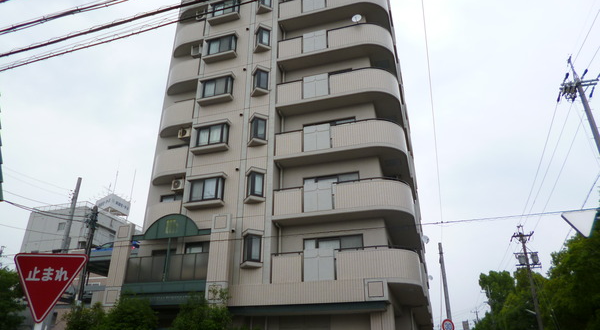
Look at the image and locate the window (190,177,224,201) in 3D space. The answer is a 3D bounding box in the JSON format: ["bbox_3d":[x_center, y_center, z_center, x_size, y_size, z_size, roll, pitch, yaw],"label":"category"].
[{"bbox_3d":[-4.300,1.202,19.334,1.496,1.092,0.364,-8,-27,15],"label":"window"}]

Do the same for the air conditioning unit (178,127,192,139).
[{"bbox_3d":[-6.010,-1.645,22.057,0.788,0.546,0.283,-8,-27,15],"label":"air conditioning unit"}]

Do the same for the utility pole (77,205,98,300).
[{"bbox_3d":[-9.620,5.771,17.596,0.420,8.669,0.420,-8,-28,16],"label":"utility pole"}]

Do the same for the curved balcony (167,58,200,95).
[{"bbox_3d":[-6.519,-4.942,23.728,2.400,1.420,1.070,-8,-27,15],"label":"curved balcony"}]

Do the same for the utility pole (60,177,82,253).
[{"bbox_3d":[-13.491,6.210,22.984,0.340,12.007,0.340,-8,-27,15],"label":"utility pole"}]

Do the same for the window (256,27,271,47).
[{"bbox_3d":[-1.927,-6.546,21.495,0.784,1.059,0.344,-8,-28,16],"label":"window"}]

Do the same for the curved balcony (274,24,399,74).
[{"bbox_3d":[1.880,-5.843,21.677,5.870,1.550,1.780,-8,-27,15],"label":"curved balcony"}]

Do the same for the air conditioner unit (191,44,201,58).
[{"bbox_3d":[-6.066,-6.599,24.242,0.580,0.750,0.300,-8,-27,15],"label":"air conditioner unit"}]

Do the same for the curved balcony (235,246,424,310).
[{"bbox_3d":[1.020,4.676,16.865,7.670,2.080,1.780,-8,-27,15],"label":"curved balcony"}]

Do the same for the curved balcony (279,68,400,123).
[{"bbox_3d":[1.893,-3.198,19.875,5.582,1.389,2.173,-8,-28,16],"label":"curved balcony"}]

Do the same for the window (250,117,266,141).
[{"bbox_3d":[-2.048,-1.746,19.995,0.788,1.183,0.374,-8,-27,15],"label":"window"}]

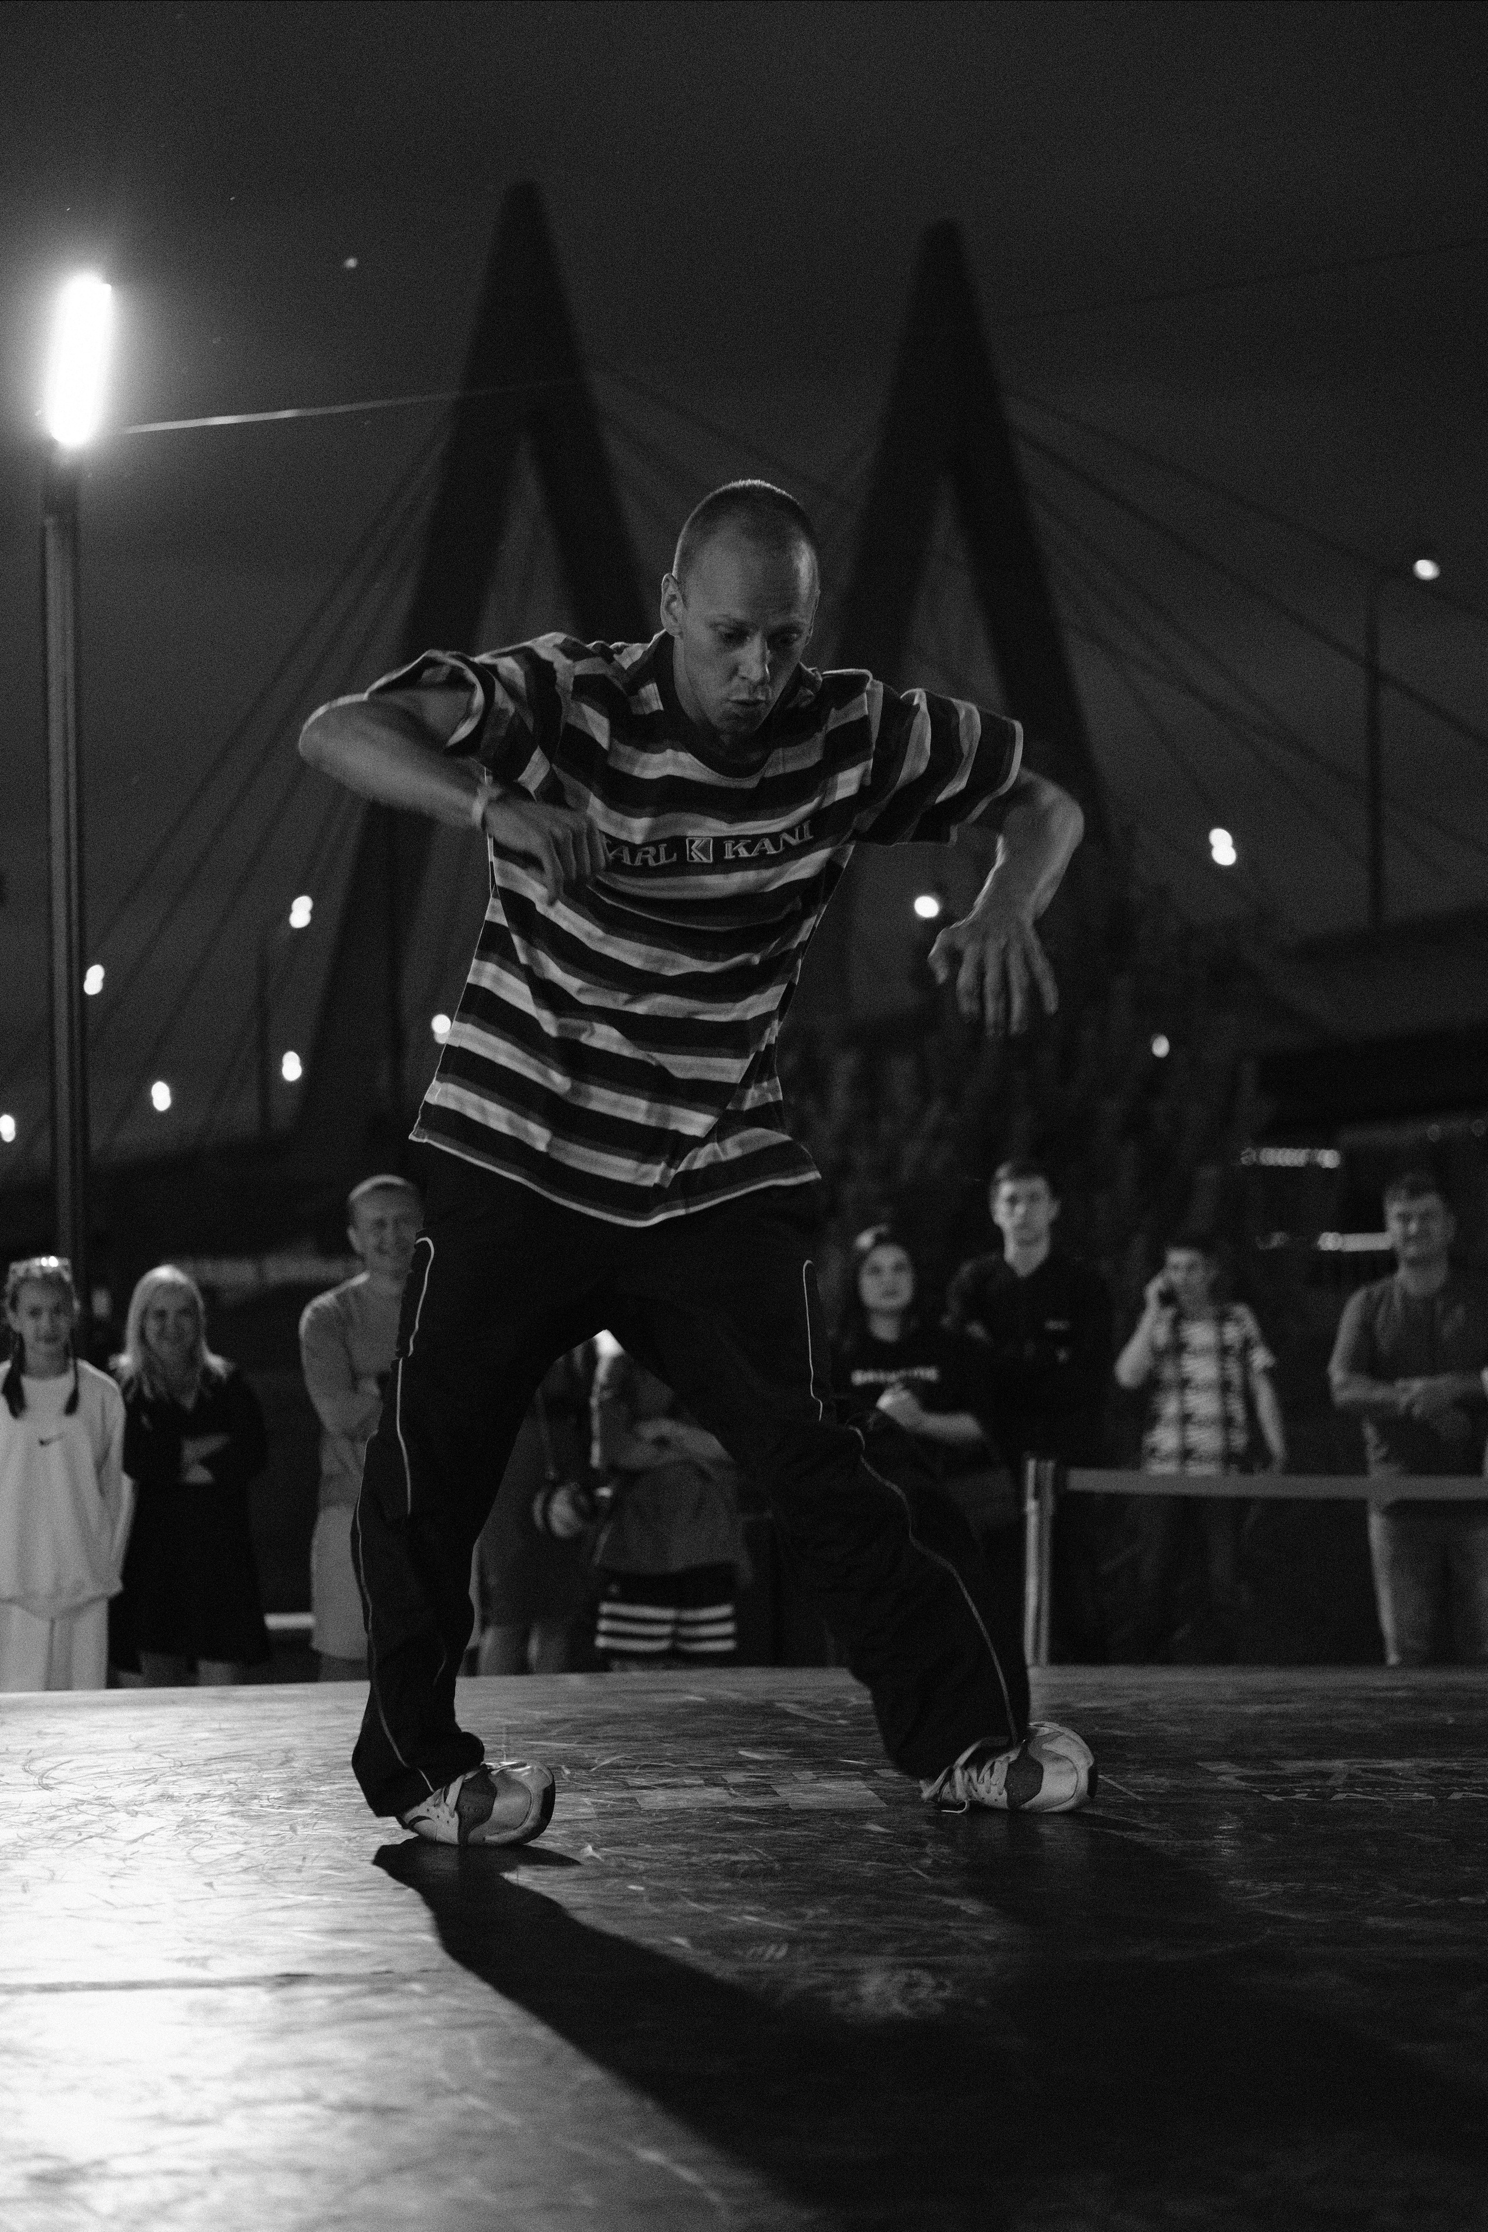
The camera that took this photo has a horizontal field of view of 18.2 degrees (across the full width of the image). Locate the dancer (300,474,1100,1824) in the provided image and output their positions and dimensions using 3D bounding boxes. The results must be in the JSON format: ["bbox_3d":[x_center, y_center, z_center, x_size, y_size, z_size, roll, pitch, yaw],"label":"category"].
[{"bbox_3d":[-0.050,0.055,5.200,0.900,1.500,0.680,-1,0,-19],"label":"dancer"}]

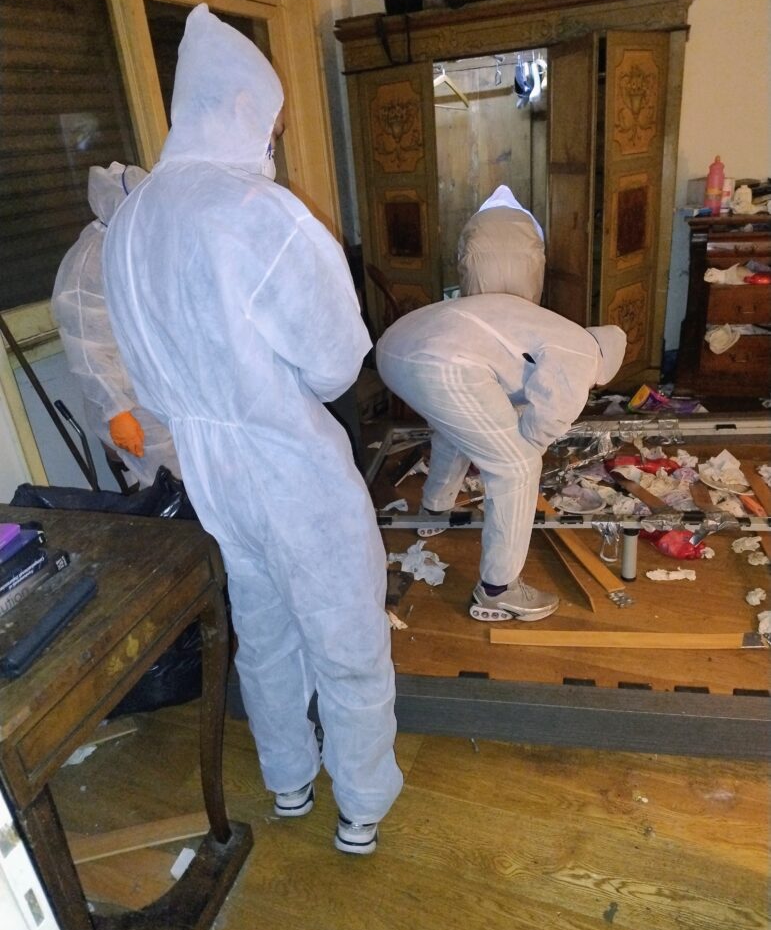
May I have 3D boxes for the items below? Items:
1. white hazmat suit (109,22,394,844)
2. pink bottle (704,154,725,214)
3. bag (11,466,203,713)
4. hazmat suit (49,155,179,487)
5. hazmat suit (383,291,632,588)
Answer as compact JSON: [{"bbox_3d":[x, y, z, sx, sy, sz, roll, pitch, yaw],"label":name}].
[{"bbox_3d":[-0.210,0.013,1.433,0.510,1.630,0.440,17,32,40],"label":"white hazmat suit"},{"bbox_3d":[1.717,-1.455,3.711,0.082,0.290,0.082,-6,24,0],"label":"pink bottle"},{"bbox_3d":[-0.748,0.363,2.179,0.570,0.580,0.480,-6,24,0],"label":"bag"},{"bbox_3d":[-0.736,-0.231,2.309,0.440,1.380,0.500,-18,27,-25],"label":"hazmat suit"},{"bbox_3d":[0.390,-0.126,2.394,0.790,0.900,0.650,-8,24,-5],"label":"hazmat suit"}]

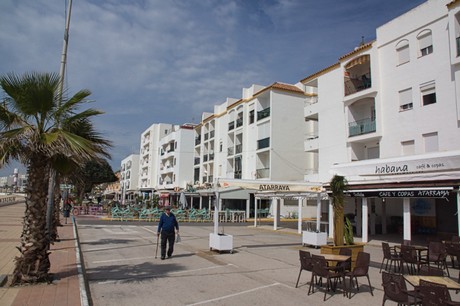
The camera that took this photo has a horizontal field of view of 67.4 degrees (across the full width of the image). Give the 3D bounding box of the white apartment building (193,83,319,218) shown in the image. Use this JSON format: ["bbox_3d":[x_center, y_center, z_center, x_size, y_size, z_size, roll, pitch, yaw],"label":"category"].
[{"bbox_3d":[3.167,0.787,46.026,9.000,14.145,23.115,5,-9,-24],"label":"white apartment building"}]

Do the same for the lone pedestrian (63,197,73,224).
[{"bbox_3d":[-9.989,3.555,21.289,0.530,1.690,0.400,5,-9,-24],"label":"lone pedestrian"}]

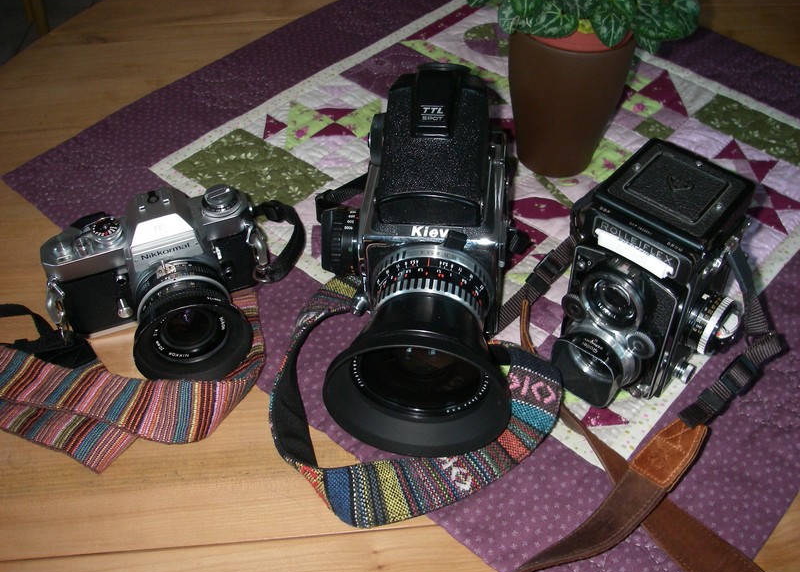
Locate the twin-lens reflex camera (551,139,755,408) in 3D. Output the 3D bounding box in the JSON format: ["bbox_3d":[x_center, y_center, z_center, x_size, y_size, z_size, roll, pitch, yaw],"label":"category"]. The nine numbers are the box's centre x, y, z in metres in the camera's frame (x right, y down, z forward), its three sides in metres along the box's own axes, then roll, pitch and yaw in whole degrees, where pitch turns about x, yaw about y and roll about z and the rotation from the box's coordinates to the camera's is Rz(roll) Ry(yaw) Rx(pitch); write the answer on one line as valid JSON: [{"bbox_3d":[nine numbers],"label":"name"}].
[{"bbox_3d":[0.160,0.002,0.570,0.109,0.142,0.116,31,53,28],"label":"twin-lens reflex camera"}]

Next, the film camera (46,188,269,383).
[{"bbox_3d":[-0.165,-0.004,0.622,0.152,0.094,0.125,-18,47,-16],"label":"film camera"}]

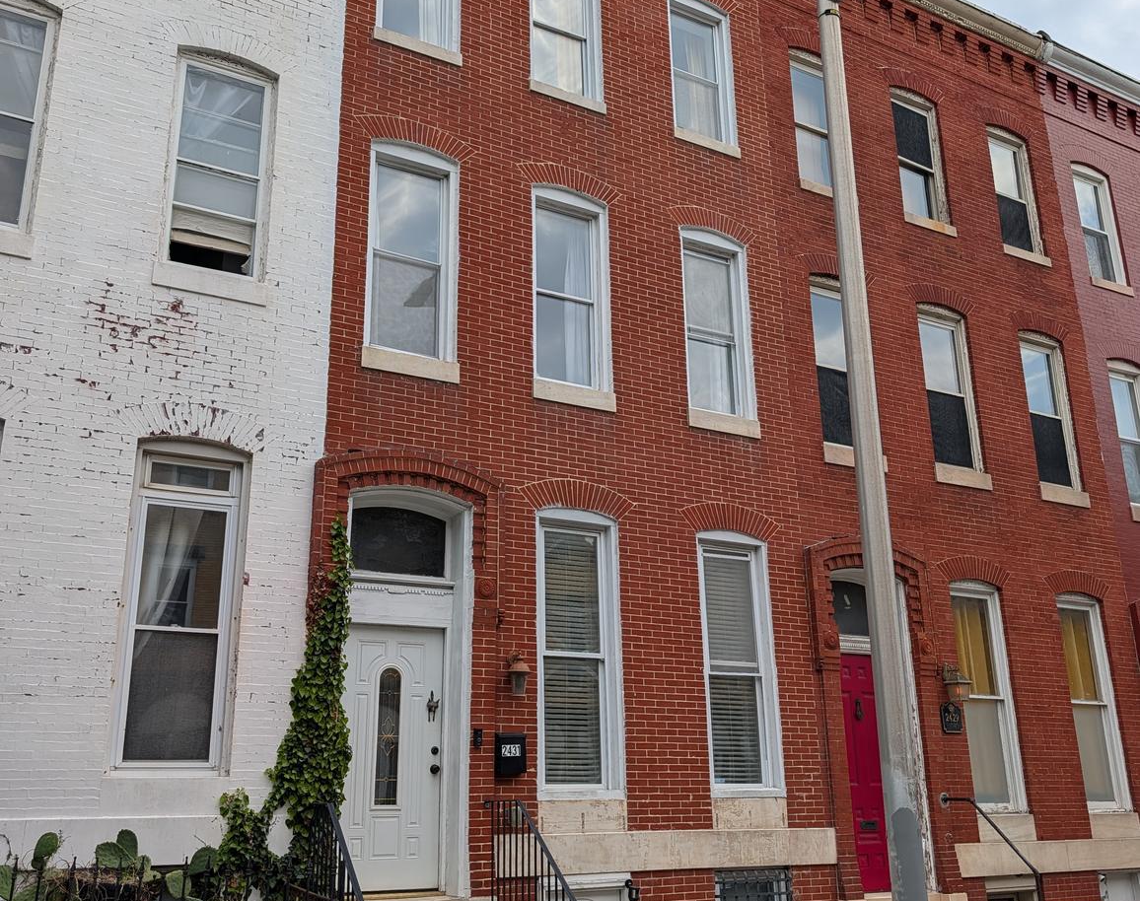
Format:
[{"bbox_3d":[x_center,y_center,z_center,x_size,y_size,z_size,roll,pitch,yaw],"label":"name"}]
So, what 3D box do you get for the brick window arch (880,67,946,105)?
[{"bbox_3d":[4.387,-4.762,13.664,1.177,0.326,0.120,9,-21,-27],"label":"brick window arch"}]

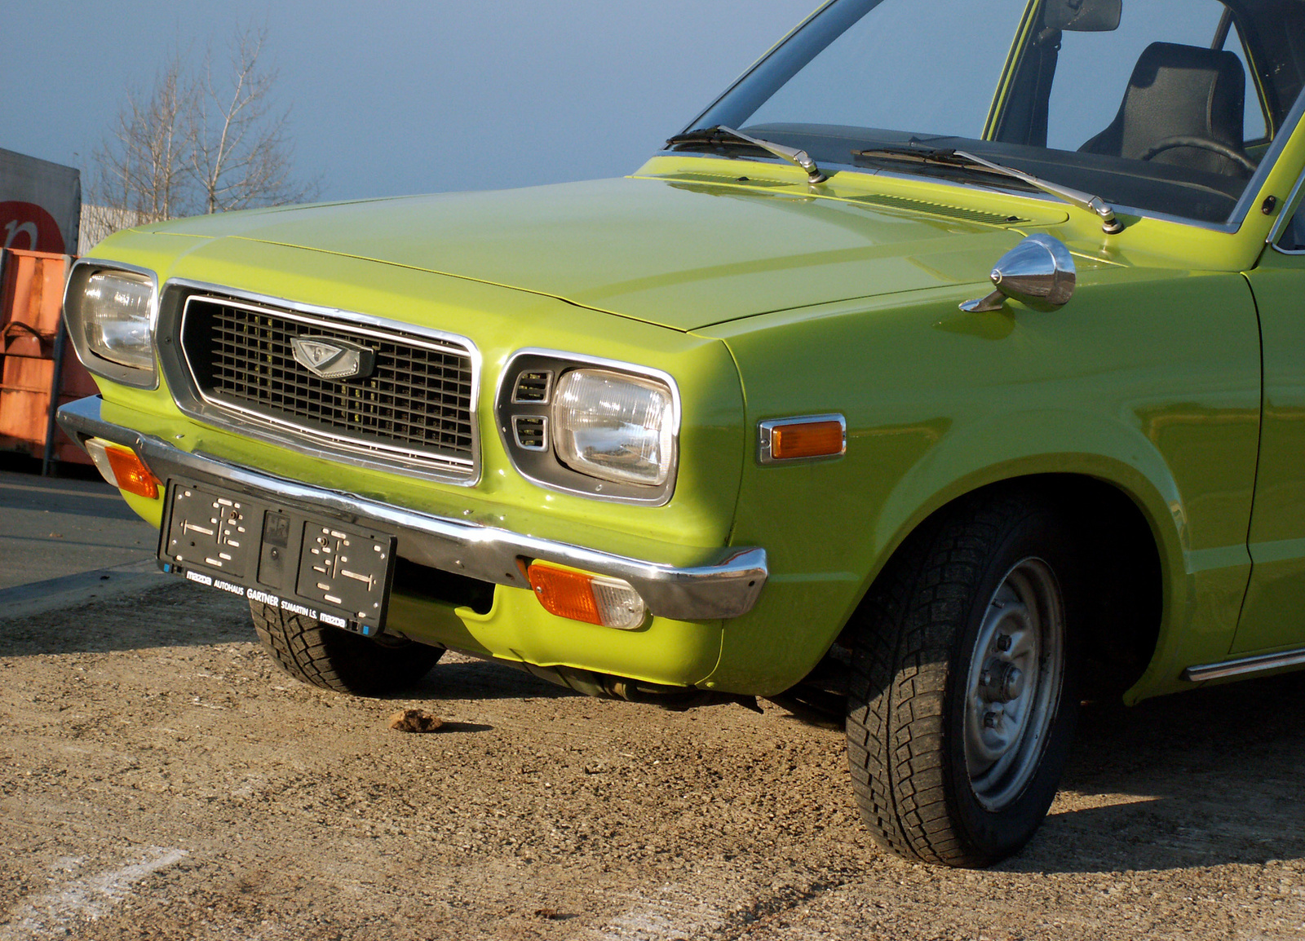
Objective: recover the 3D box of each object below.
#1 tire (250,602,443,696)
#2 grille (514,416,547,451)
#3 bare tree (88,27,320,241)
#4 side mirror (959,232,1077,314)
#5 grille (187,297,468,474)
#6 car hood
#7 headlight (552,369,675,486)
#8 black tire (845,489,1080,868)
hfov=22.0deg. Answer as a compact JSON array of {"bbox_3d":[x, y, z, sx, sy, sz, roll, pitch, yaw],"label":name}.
[{"bbox_3d":[-0.480,0.104,5.692,0.165,0.567,0.567,8,11,29],"label":"tire"},{"bbox_3d":[-0.158,-0.051,4.458,0.025,0.048,0.072,-6,13,-43],"label":"grille"},{"bbox_3d":[-8.814,-5.024,66.000,4.600,7.400,4.400,3,4,0],"label":"bare tree"},{"bbox_3d":[0.493,-0.269,4.634,0.195,0.118,0.118,-6,13,-43],"label":"side mirror"},{"bbox_3d":[-0.449,-0.136,4.773,0.085,0.170,0.680,-6,13,-43],"label":"grille"},{"bbox_3d":[-0.057,-0.354,5.099,0.930,0.110,1.250,-6,13,-43],"label":"car hood"},{"bbox_3d":[-0.047,-0.061,4.373,0.080,0.142,0.212,-6,13,-43],"label":"headlight"},{"bbox_3d":[0.457,0.298,4.835,0.165,0.567,0.567,8,11,28],"label":"black tire"}]

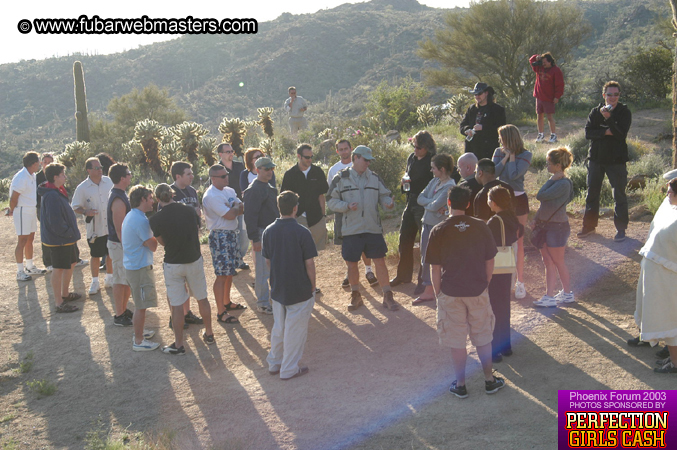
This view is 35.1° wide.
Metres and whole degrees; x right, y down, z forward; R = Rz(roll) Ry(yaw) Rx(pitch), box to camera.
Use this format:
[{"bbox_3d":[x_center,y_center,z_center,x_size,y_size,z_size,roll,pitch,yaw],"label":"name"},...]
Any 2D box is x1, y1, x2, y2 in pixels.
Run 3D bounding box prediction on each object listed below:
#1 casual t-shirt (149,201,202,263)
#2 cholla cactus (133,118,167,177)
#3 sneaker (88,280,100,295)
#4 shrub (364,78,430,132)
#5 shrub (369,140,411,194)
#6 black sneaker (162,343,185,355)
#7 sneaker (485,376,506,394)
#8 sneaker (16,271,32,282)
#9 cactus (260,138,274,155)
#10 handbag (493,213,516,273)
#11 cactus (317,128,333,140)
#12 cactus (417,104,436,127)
[{"bbox_3d":[-1.692,0.088,11.050,0.500,0.630,0.300,-3,8,-25],"label":"casual t-shirt"},{"bbox_3d":[-3.618,-1.484,20.500,0.650,1.080,0.650,0,7,0],"label":"cholla cactus"},{"bbox_3d":[-3.270,0.838,14.350,0.115,0.120,0.300,2,7,17],"label":"sneaker"},{"bbox_3d":[1.267,-2.567,23.000,1.420,1.120,1.300,0,7,0],"label":"shrub"},{"bbox_3d":[0.756,-0.840,16.200,0.800,0.880,0.800,0,7,0],"label":"shrub"},{"bbox_3d":[-1.733,1.292,11.250,0.280,0.110,0.105,4,8,28],"label":"black sneaker"},{"bbox_3d":[1.363,1.396,9.300,0.108,0.115,0.295,3,8,25],"label":"sneaker"},{"bbox_3d":[-4.369,0.717,14.900,0.280,0.120,0.105,6,9,41],"label":"sneaker"},{"bbox_3d":[-1.392,-1.500,21.000,0.300,0.400,0.300,0,7,0],"label":"cactus"},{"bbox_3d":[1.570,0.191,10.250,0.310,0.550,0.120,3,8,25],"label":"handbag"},{"bbox_3d":[-0.288,-1.849,22.000,0.330,0.300,0.300,0,7,0],"label":"cactus"},{"bbox_3d":[1.890,-2.341,23.000,0.430,0.500,0.430,0,7,0],"label":"cactus"}]

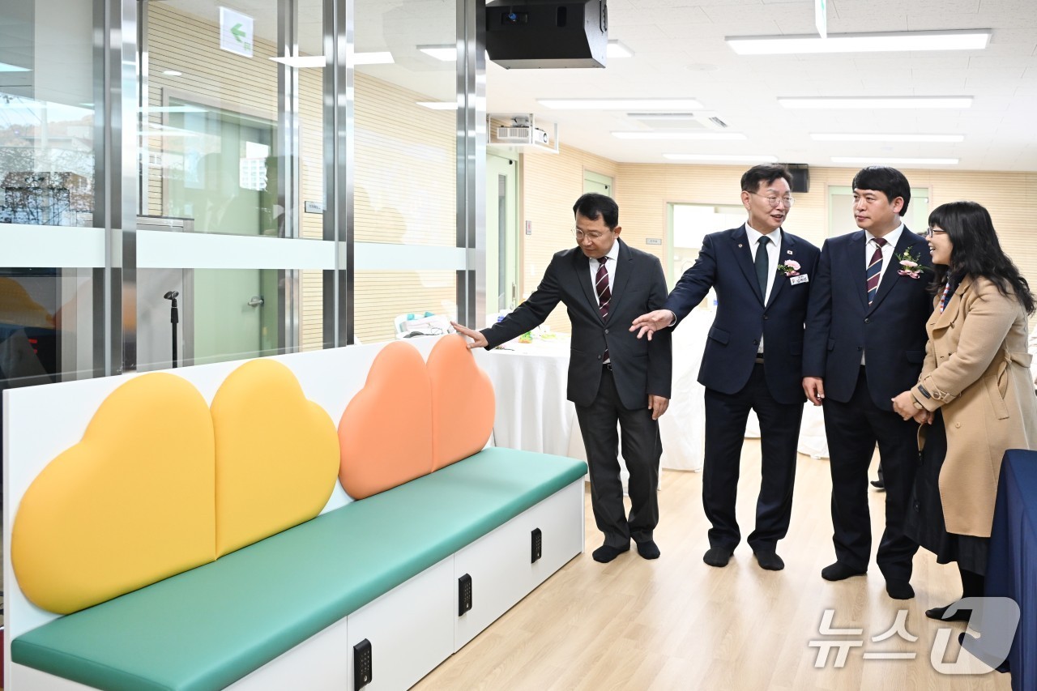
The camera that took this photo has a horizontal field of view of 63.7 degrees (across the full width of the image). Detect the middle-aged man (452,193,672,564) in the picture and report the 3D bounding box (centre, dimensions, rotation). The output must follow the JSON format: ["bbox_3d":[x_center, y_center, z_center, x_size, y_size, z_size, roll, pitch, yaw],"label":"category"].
[{"bbox_3d":[0.195,0.140,3.670,0.860,1.610,0.480,3,5,18],"label":"middle-aged man"}]

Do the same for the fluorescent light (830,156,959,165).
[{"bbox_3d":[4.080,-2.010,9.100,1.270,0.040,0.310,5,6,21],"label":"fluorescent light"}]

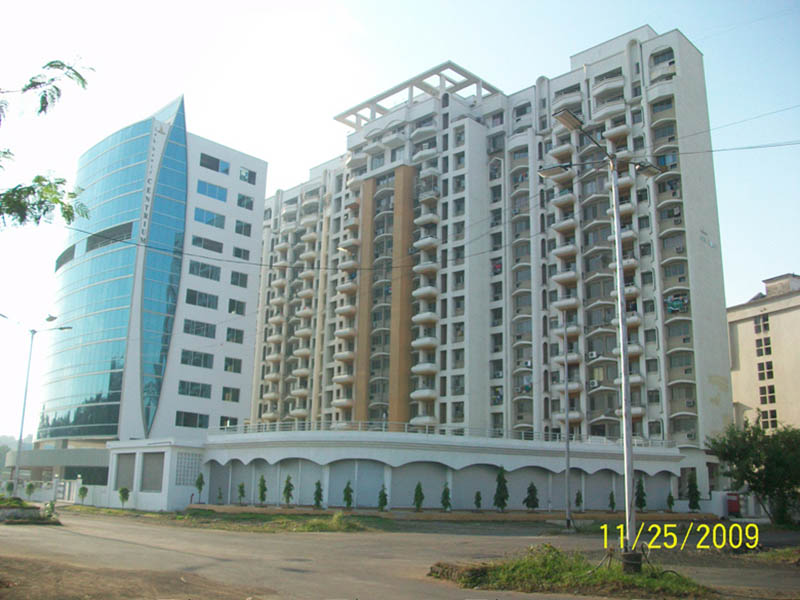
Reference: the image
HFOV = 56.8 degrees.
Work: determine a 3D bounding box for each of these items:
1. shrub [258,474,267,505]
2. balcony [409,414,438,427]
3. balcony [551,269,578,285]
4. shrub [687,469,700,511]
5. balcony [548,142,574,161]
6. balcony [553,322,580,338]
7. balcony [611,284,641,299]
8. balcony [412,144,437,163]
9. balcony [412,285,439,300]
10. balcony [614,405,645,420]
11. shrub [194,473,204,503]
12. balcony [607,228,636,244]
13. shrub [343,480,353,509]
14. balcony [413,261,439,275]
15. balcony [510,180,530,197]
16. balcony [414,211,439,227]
[{"bbox_3d":[-7.403,10.253,39.960,0.472,1.700,0.472,1,-14,0],"label":"shrub"},{"bbox_3d":[2.616,13.499,81.830,2.650,1.080,1.550,-12,-20,43],"label":"balcony"},{"bbox_3d":[18.208,-2.243,80.933,1.200,1.050,2.800,15,-19,-43],"label":"balcony"},{"bbox_3d":[17.721,11.532,44.650,0.820,2.553,0.820,1,-14,0],"label":"shrub"},{"bbox_3d":[18.391,-16.530,83.317,2.600,1.080,1.450,-12,-20,43],"label":"balcony"},{"bbox_3d":[17.101,3.123,76.160,2.548,1.204,1.300,-12,-20,43],"label":"balcony"},{"bbox_3d":[22.667,-0.568,74.306,2.550,1.080,1.450,-12,-20,43],"label":"balcony"},{"bbox_3d":[2.921,-17.841,91.946,1.000,1.050,3.800,15,-19,-43],"label":"balcony"},{"bbox_3d":[2.820,-0.910,87.339,1.650,1.170,2.700,14,-18,-43],"label":"balcony"},{"bbox_3d":[22.248,10.988,72.252,1.650,1.170,2.700,14,-18,-43],"label":"balcony"},{"bbox_3d":[-9.845,9.302,36.644,0.493,1.510,0.493,1,-13,0],"label":"shrub"},{"bbox_3d":[22.710,-6.593,76.405,1.650,1.170,2.700,14,-18,-43],"label":"balcony"},{"bbox_3d":[-2.759,10.234,38.861,0.510,1.545,0.510,1,-14,0],"label":"shrub"},{"bbox_3d":[3.070,-3.672,85.673,1.200,1.000,3.000,14,-19,-43],"label":"balcony"},{"bbox_3d":[13.715,-12.701,84.729,2.300,1.100,1.100,-12,-20,43],"label":"balcony"},{"bbox_3d":[3.180,-9.423,87.104,1.200,1.000,3.000,14,-19,-43],"label":"balcony"}]

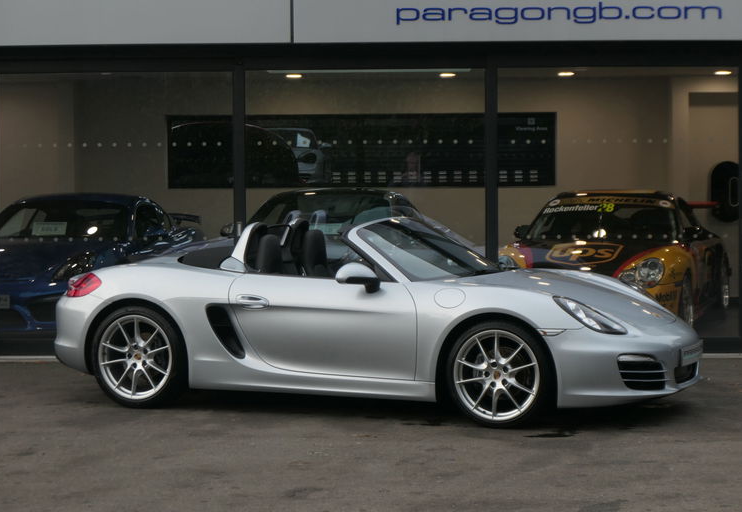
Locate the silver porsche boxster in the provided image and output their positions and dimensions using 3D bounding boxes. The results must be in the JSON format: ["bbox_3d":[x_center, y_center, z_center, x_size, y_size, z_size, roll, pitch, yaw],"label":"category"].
[{"bbox_3d":[-0.035,0.365,12.810,4.375,1.250,1.890,1,3,23],"label":"silver porsche boxster"}]

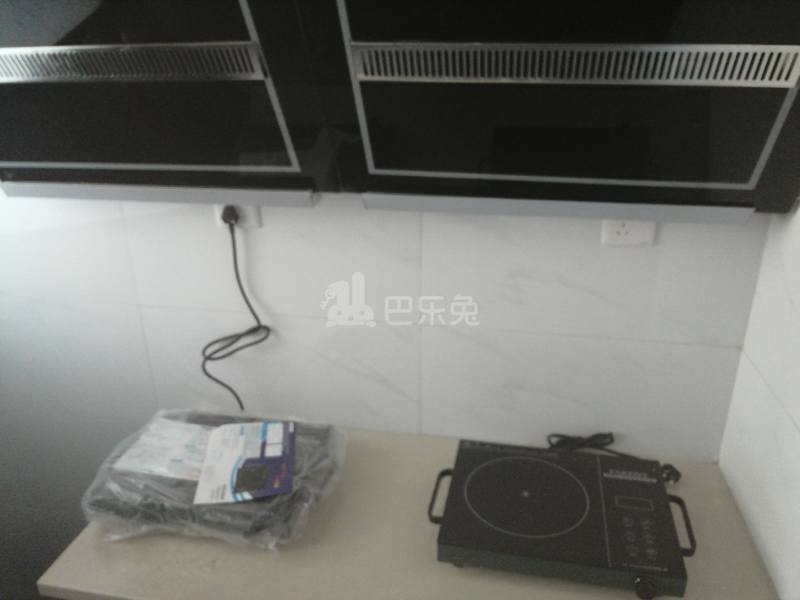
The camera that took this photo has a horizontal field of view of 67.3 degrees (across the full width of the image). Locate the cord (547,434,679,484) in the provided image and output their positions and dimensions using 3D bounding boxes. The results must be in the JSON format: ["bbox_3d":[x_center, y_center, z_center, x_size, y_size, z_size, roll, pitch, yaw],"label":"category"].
[{"bbox_3d":[0.395,0.290,1.109,0.233,0.062,0.105,4,22,11],"label":"cord"}]

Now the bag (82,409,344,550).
[{"bbox_3d":[-0.307,0.304,1.071,0.375,0.082,0.280,4,22,11],"label":"bag"}]

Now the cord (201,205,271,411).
[{"bbox_3d":[-0.337,0.038,1.189,0.150,0.458,0.070,4,22,11],"label":"cord"}]

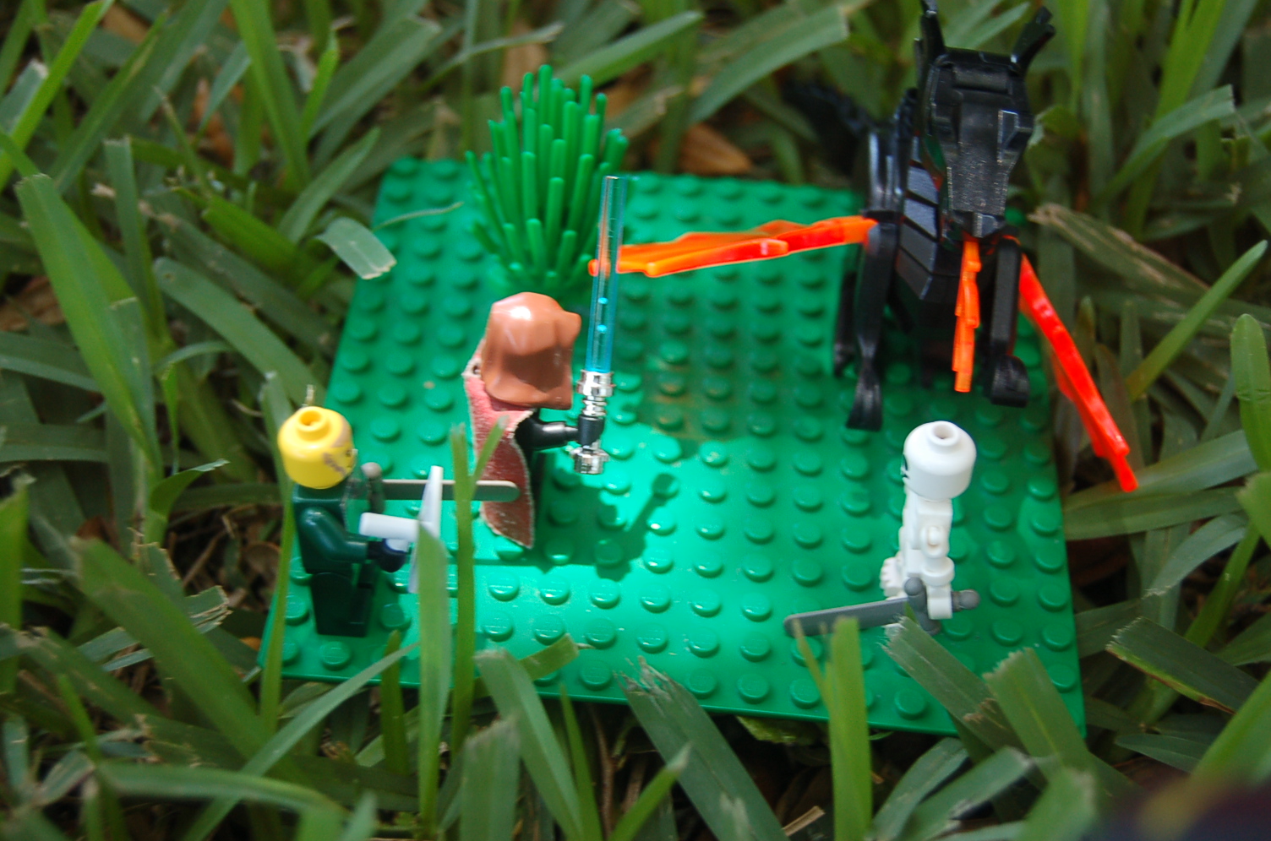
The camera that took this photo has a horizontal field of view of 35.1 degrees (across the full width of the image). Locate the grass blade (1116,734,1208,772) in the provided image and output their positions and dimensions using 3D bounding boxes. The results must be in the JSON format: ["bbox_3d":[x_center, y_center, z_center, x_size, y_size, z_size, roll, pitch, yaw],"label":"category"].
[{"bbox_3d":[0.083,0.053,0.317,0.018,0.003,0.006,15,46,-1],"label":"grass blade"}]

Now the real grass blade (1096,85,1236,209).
[{"bbox_3d":[0.100,-0.052,0.383,0.005,0.037,0.006,0,67,-32],"label":"real grass blade"}]

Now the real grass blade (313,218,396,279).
[{"bbox_3d":[-0.051,-0.031,0.363,0.017,0.004,0.007,34,73,23],"label":"real grass blade"}]

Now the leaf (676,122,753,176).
[{"bbox_3d":[0.016,-0.057,0.421,0.020,0.004,0.015,21,48,16],"label":"leaf"}]

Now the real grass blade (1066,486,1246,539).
[{"bbox_3d":[0.089,0.015,0.346,0.034,0.003,0.006,-7,66,-3],"label":"real grass blade"}]

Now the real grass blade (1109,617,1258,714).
[{"bbox_3d":[0.087,0.039,0.319,0.023,0.003,0.007,27,74,0],"label":"real grass blade"}]

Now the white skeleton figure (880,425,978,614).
[{"bbox_3d":[0.045,0.016,0.308,0.011,0.040,0.024,5,46,1],"label":"white skeleton figure"}]

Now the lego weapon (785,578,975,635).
[{"bbox_3d":[0.038,0.030,0.310,0.030,0.010,0.003,-8,15,7],"label":"lego weapon"}]

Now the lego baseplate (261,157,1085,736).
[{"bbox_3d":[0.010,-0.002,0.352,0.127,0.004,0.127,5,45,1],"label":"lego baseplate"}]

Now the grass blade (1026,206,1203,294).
[{"bbox_3d":[0.093,-0.033,0.386,0.041,0.003,0.008,25,48,7],"label":"grass blade"}]

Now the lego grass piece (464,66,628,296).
[{"bbox_3d":[-0.016,-0.037,0.356,0.028,0.040,0.028,5,46,1],"label":"lego grass piece"}]

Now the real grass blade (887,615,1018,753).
[{"bbox_3d":[0.048,0.041,0.301,0.024,0.003,0.006,44,77,5],"label":"real grass blade"}]

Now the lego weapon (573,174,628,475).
[{"bbox_3d":[-0.005,-0.015,0.310,0.005,0.046,0.005,5,4,1],"label":"lego weapon"}]

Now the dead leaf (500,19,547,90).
[{"bbox_3d":[-0.025,-0.081,0.447,0.011,0.005,0.018,1,90,-3],"label":"dead leaf"}]

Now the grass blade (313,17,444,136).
[{"bbox_3d":[-0.053,-0.071,0.414,0.008,0.003,0.040,36,74,28],"label":"grass blade"}]

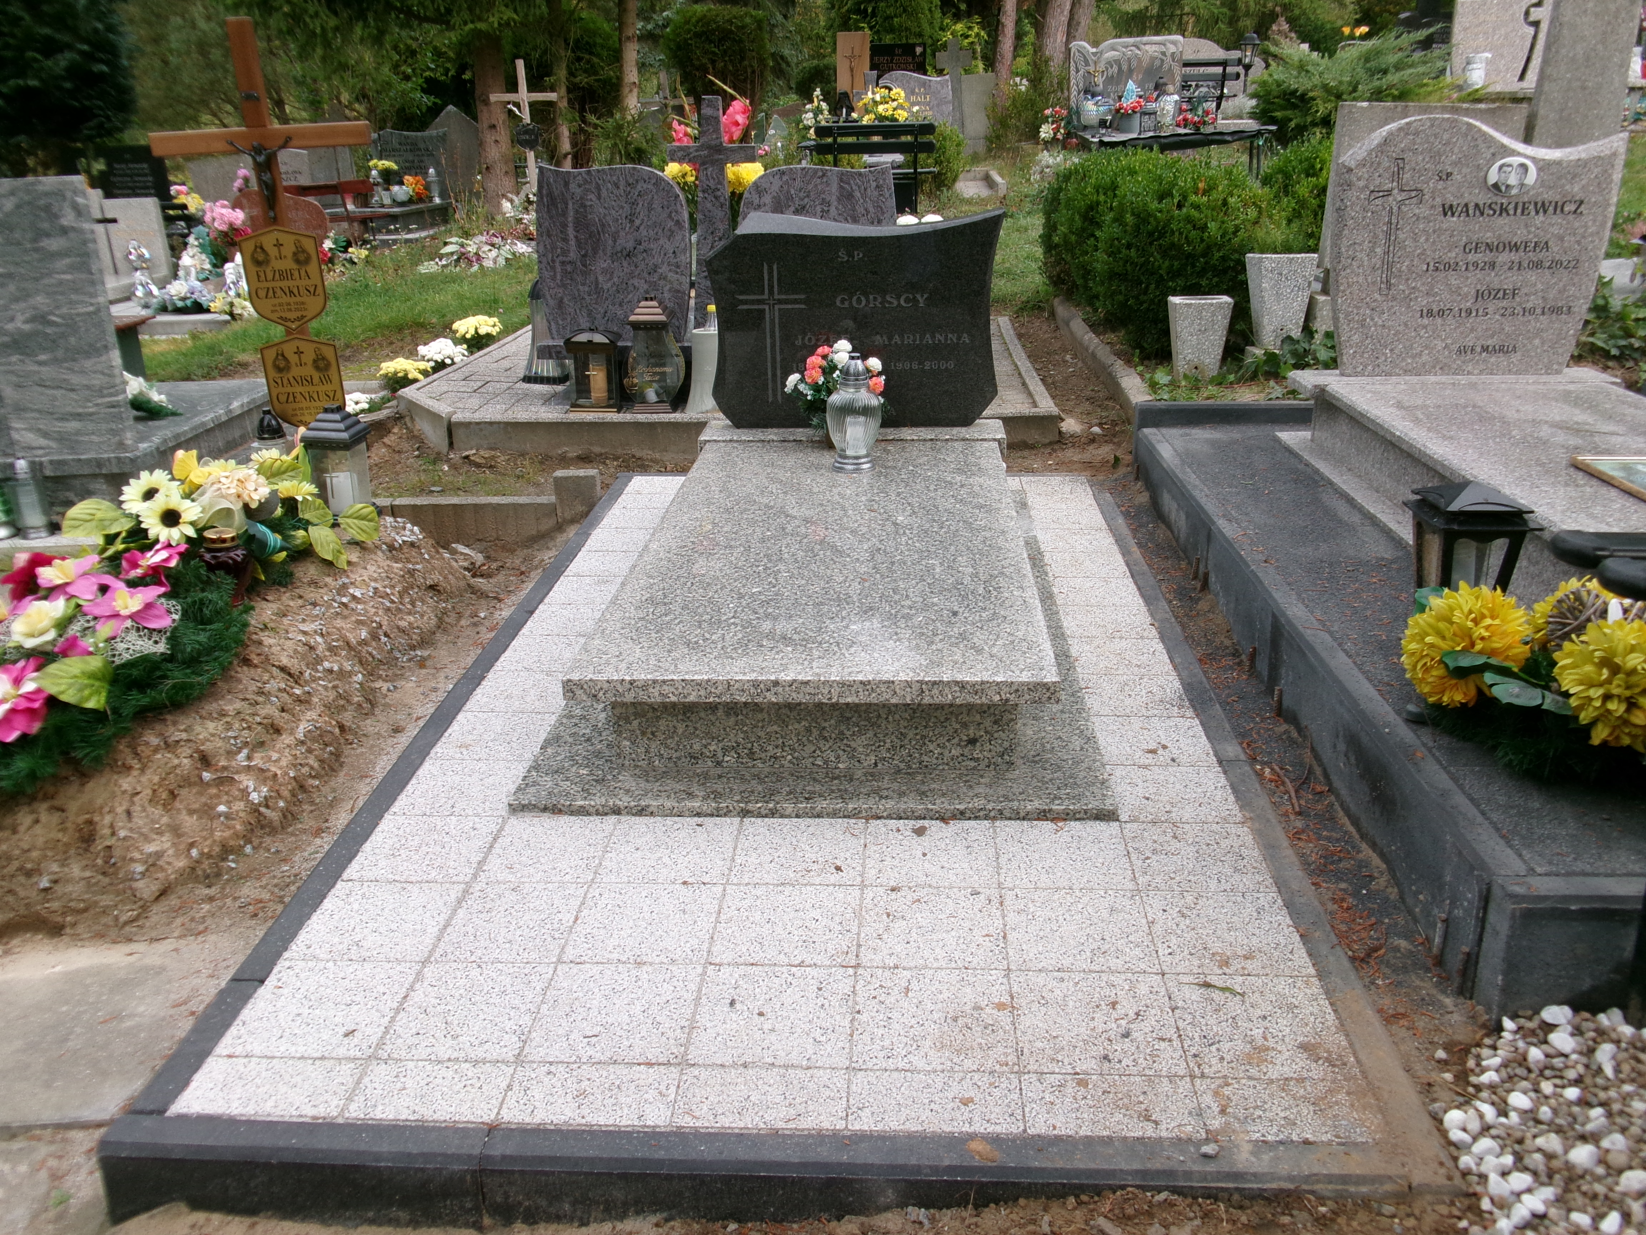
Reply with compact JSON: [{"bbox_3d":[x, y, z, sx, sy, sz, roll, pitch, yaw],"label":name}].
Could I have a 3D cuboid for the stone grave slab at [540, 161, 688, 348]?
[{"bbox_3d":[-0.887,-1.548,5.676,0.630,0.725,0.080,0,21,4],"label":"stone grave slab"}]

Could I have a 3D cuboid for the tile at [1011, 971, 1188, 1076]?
[{"bbox_3d":[0.426,0.644,2.085,0.248,0.030,0.246,0,21,4],"label":"tile"}]

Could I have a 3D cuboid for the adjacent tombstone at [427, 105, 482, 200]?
[{"bbox_3d":[-3.050,-3.807,10.964,0.500,0.870,0.140,0,21,4],"label":"adjacent tombstone"}]

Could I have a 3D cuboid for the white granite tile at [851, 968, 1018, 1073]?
[{"bbox_3d":[0.140,0.512,1.671,0.200,0.025,0.200,0,21,4],"label":"white granite tile"}]

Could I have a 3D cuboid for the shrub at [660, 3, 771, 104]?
[{"bbox_3d":[-1.209,-6.290,14.989,1.280,1.300,1.200,-3,21,-3],"label":"shrub"}]

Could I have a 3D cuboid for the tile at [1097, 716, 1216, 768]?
[{"bbox_3d":[0.739,0.290,2.999,0.243,0.030,0.246,0,21,4],"label":"tile"}]

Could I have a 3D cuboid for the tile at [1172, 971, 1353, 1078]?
[{"bbox_3d":[0.552,0.530,1.700,0.200,0.027,0.202,0,21,4],"label":"tile"}]

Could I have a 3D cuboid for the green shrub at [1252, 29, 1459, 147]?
[{"bbox_3d":[3.134,-3.096,7.848,1.350,0.750,1.100,6,23,19],"label":"green shrub"}]

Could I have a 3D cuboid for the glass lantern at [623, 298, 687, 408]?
[{"bbox_3d":[-0.549,-0.850,4.323,0.165,0.356,0.165,1,21,2],"label":"glass lantern"}]

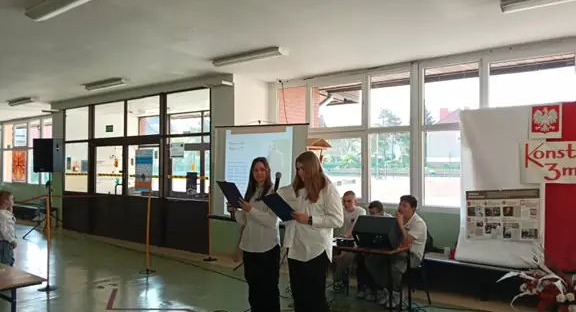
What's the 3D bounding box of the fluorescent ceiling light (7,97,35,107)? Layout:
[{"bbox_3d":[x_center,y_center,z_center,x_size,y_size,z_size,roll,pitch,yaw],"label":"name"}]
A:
[{"bbox_3d":[-6.514,-1.312,11.012,1.250,0.090,0.200,-1,-1,39],"label":"fluorescent ceiling light"}]

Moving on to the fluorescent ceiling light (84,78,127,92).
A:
[{"bbox_3d":[-3.495,-1.352,8.629,1.250,0.090,0.200,-1,-1,39],"label":"fluorescent ceiling light"}]

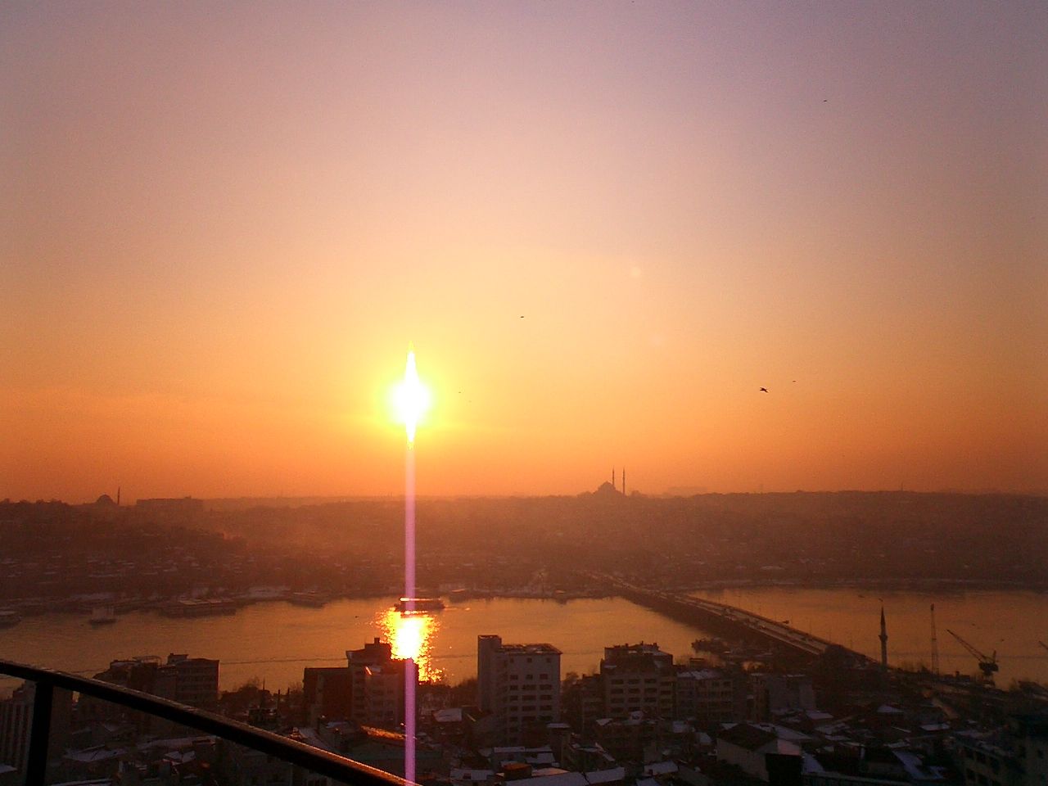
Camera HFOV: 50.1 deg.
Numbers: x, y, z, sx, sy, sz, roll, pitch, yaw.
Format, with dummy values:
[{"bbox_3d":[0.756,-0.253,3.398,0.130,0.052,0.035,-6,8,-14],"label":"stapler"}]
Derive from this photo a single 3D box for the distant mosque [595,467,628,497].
[{"bbox_3d":[166.600,172.100,2140.000,48.000,62.000,58.000,1,-5,-16],"label":"distant mosque"}]

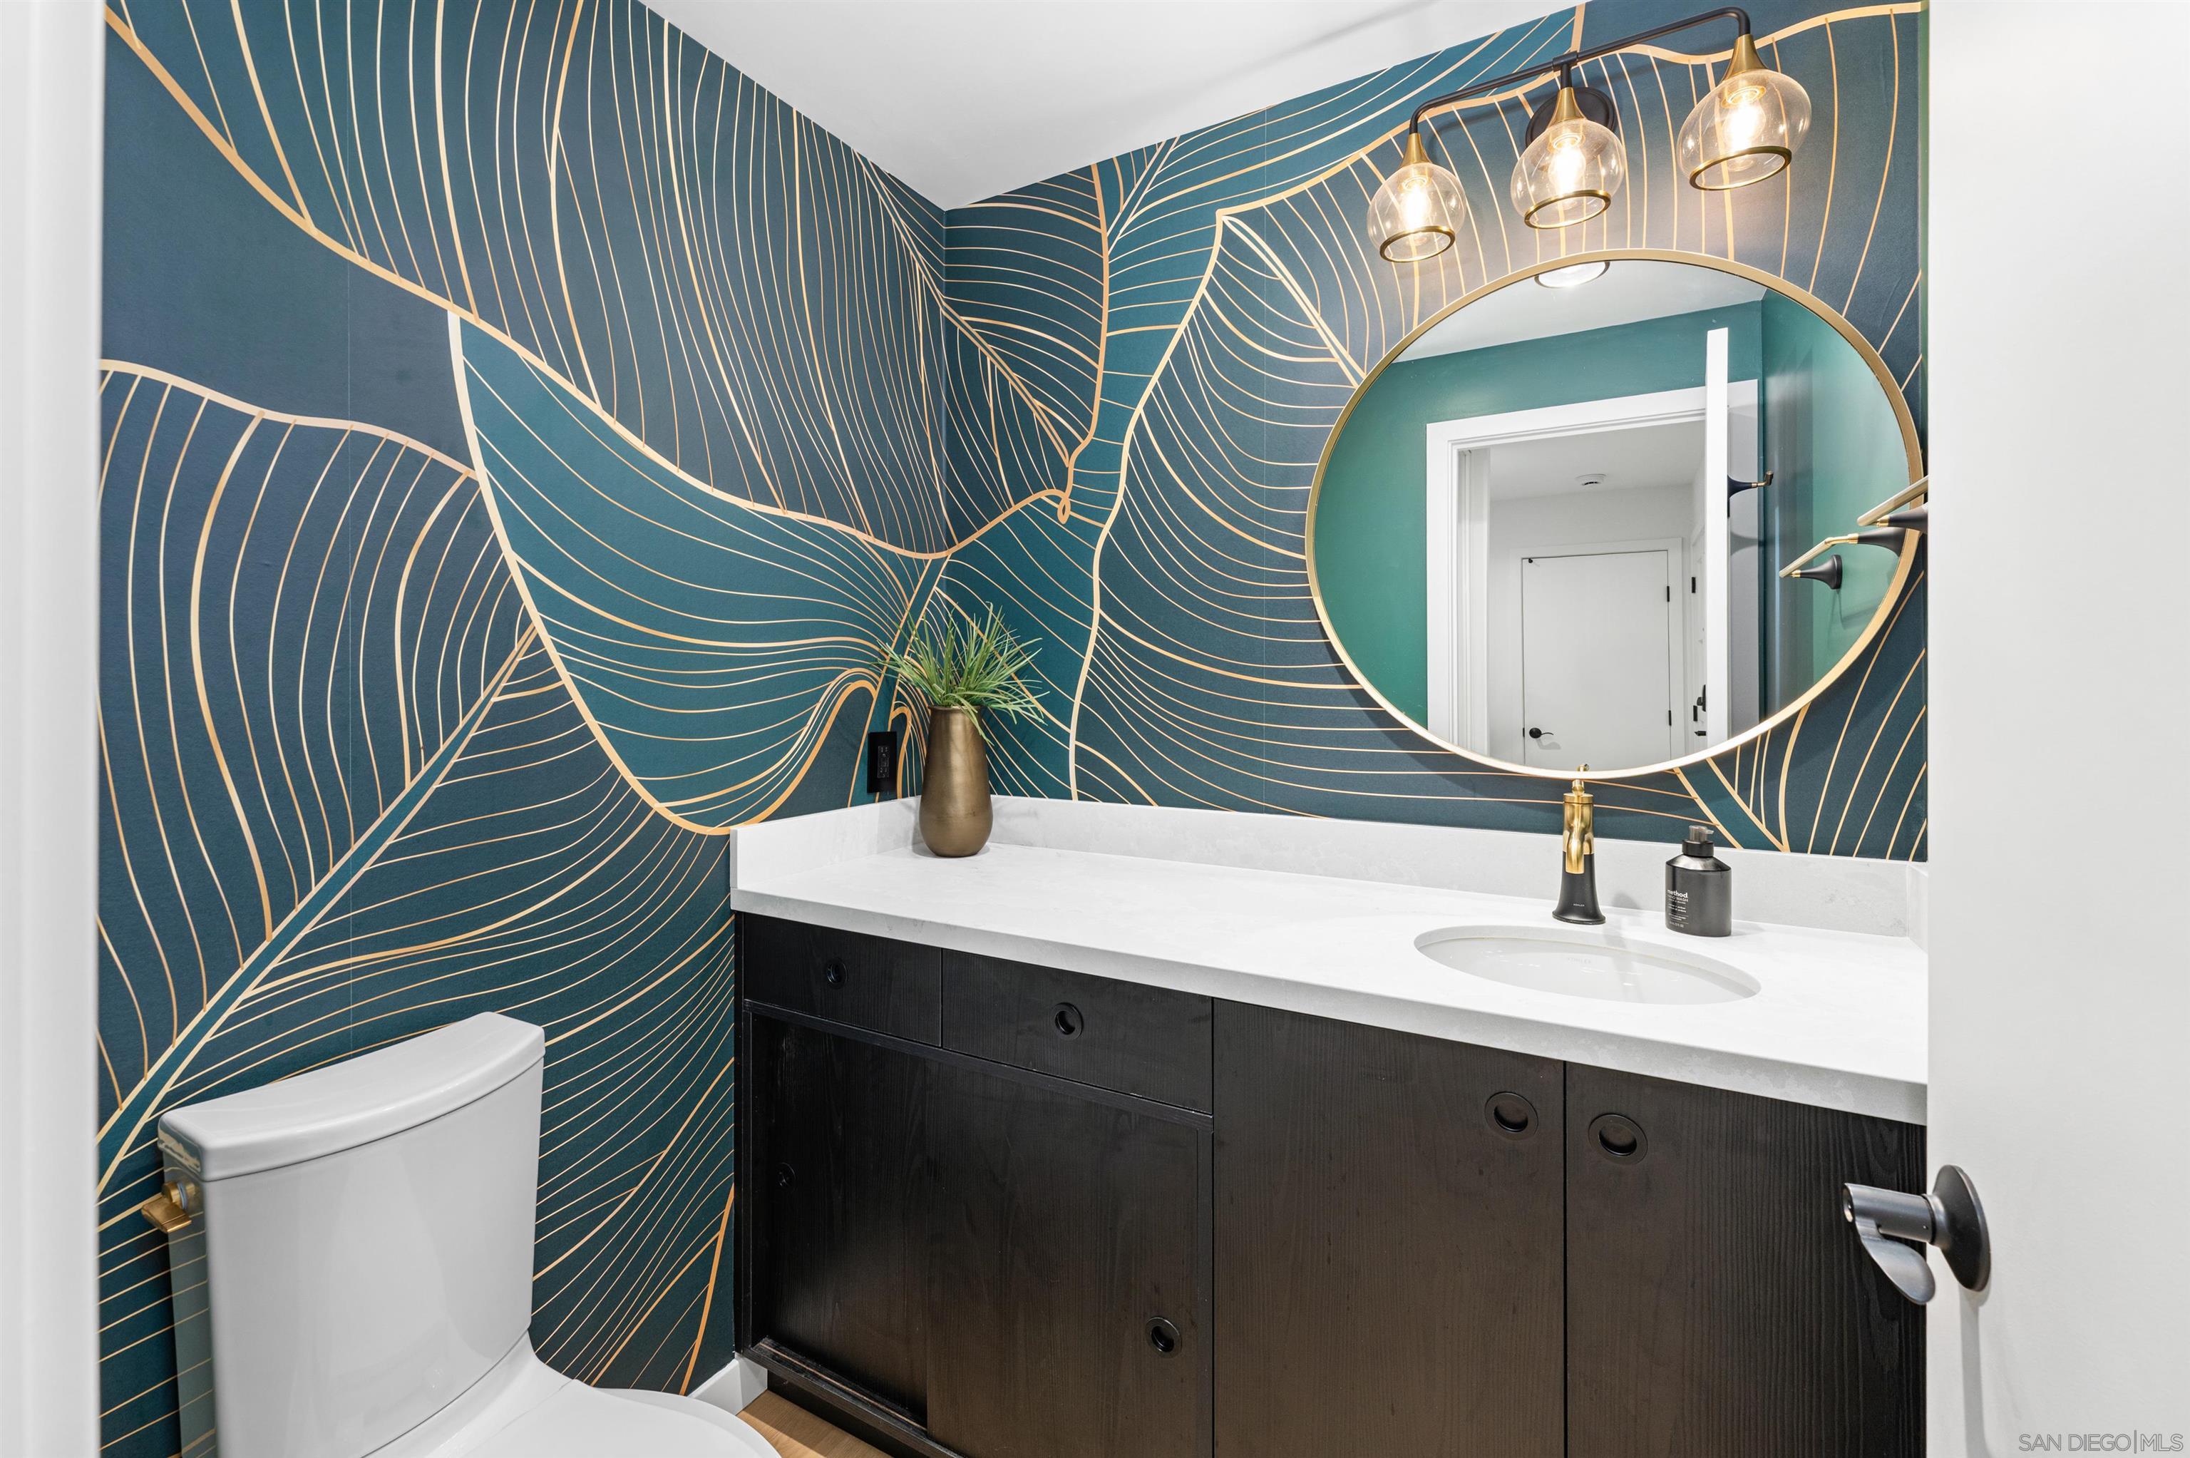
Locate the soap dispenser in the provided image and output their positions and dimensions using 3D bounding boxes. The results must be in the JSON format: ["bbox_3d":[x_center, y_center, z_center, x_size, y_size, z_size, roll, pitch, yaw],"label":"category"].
[{"bbox_3d":[0.886,0.218,1.244,0.079,0.151,0.079,0,2,-9],"label":"soap dispenser"}]

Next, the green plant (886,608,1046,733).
[{"bbox_3d":[-0.279,-0.128,1.794,0.330,0.265,0.310,0,2,0],"label":"green plant"}]

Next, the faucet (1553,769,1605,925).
[{"bbox_3d":[0.718,0.182,1.254,0.071,0.220,0.172,1,2,28],"label":"faucet"}]

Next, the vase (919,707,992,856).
[{"bbox_3d":[-0.295,0.110,1.814,0.155,0.312,0.155,0,2,0],"label":"vase"}]

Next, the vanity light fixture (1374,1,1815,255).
[{"bbox_3d":[0.724,-0.883,1.304,0.580,0.300,0.208,1,2,28],"label":"vanity light fixture"}]

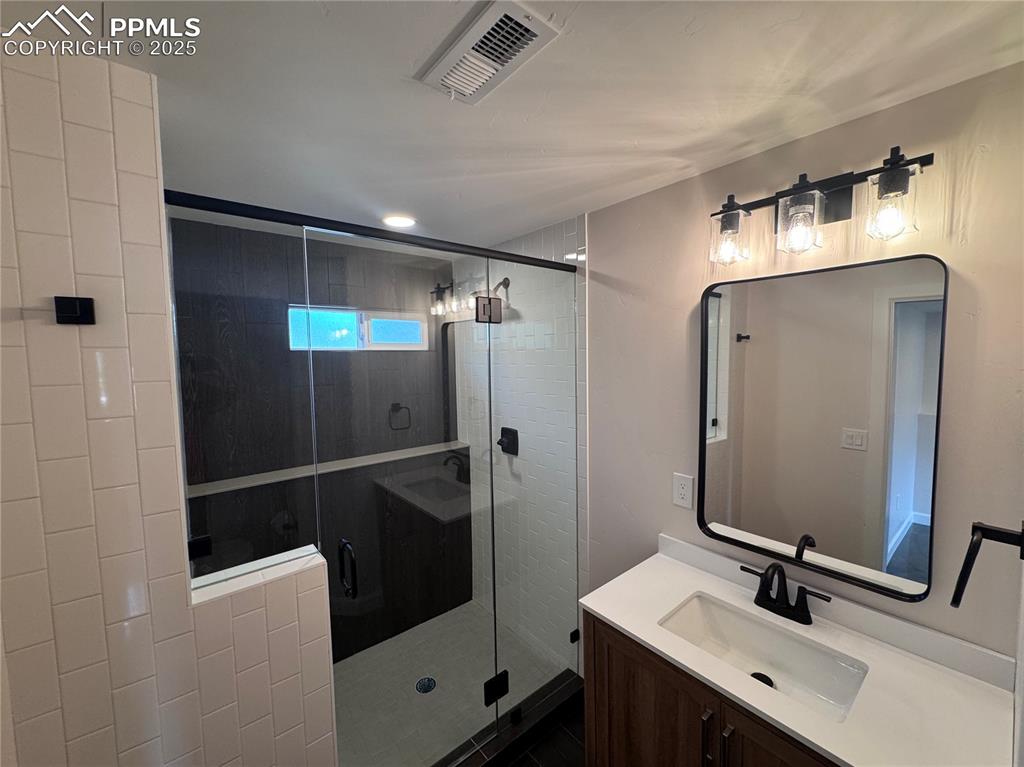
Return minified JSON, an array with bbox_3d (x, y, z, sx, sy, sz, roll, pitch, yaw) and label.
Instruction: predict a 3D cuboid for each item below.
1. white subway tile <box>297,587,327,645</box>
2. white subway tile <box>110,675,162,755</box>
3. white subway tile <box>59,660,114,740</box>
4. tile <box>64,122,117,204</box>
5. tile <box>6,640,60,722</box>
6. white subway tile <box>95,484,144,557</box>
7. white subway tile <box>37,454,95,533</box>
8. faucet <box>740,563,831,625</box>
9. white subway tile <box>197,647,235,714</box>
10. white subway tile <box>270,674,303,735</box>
[{"bbox_3d":[-0.577,0.668,1.196,0.074,0.151,0.010,-4,5,-39],"label":"white subway tile"},{"bbox_3d":[-0.879,0.774,0.972,0.076,0.154,0.009,-4,5,-39],"label":"white subway tile"},{"bbox_3d":[-0.931,0.696,0.909,0.075,0.152,0.009,-4,5,-39],"label":"white subway tile"},{"bbox_3d":[-0.900,-0.466,0.887,0.076,0.154,0.009,-4,5,-39],"label":"tile"},{"bbox_3d":[-0.989,0.618,0.861,0.066,0.152,0.010,-4,5,-38],"label":"tile"},{"bbox_3d":[-0.881,0.307,0.930,0.075,0.152,0.010,-4,5,-38],"label":"white subway tile"},{"bbox_3d":[-0.942,0.235,0.878,0.075,0.152,0.010,-4,5,-38],"label":"white subway tile"},{"bbox_3d":[0.781,0.610,1.223,0.147,0.171,0.240,-4,5,-39],"label":"faucet"},{"bbox_3d":[-0.751,0.760,1.058,0.075,0.152,0.009,-4,5,-39],"label":"white subway tile"},{"bbox_3d":[-0.630,0.905,1.164,0.075,0.152,0.009,-4,5,-39],"label":"white subway tile"}]

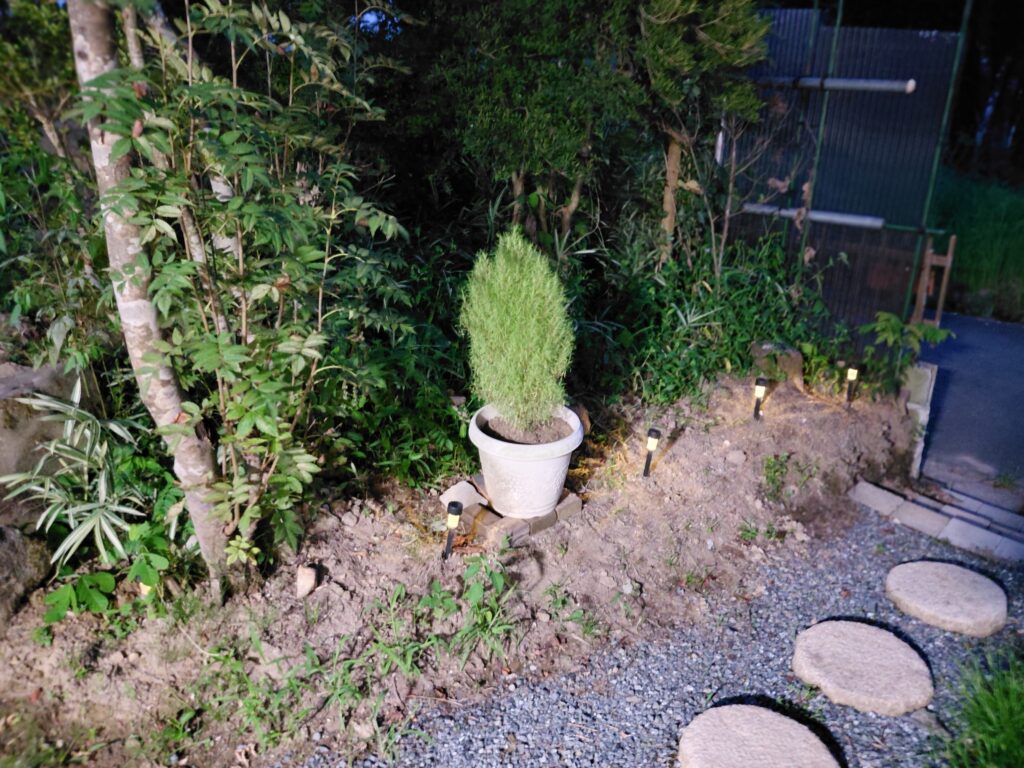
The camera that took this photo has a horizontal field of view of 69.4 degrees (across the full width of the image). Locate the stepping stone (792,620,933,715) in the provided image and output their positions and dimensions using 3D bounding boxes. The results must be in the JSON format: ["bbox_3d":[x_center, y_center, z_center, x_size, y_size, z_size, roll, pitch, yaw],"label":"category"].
[{"bbox_3d":[0.857,0.691,1.821,0.300,0.050,0.300,1,19,0],"label":"stepping stone"}]

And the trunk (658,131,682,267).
[{"bbox_3d":[0.873,-1.012,4.100,0.090,0.740,0.090,2,19,0],"label":"trunk"}]

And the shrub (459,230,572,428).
[{"bbox_3d":[0.012,-0.121,1.955,0.296,0.572,0.296,2,19,0],"label":"shrub"}]

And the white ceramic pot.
[{"bbox_3d":[0.037,0.222,2.073,0.318,0.232,0.318,1,19,0],"label":"white ceramic pot"}]

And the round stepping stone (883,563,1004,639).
[{"bbox_3d":[1.233,0.604,2.104,0.294,0.050,0.294,2,19,0],"label":"round stepping stone"}]

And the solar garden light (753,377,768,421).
[{"bbox_3d":[0.977,0.060,2.920,0.046,0.171,0.046,2,19,0],"label":"solar garden light"}]

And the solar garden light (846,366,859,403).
[{"bbox_3d":[1.421,0.006,3.080,0.046,0.152,0.046,2,19,0],"label":"solar garden light"}]

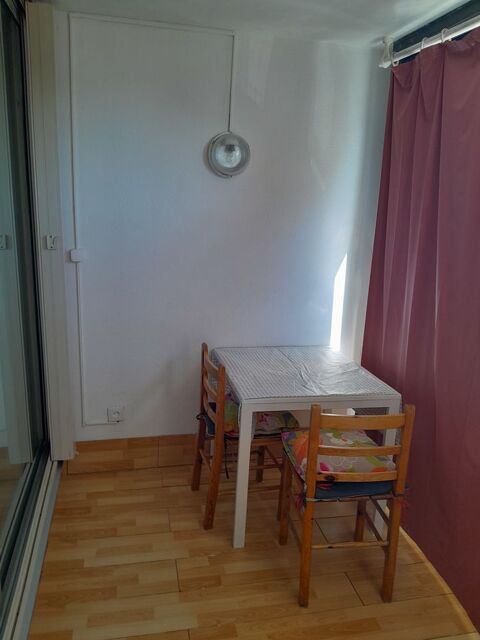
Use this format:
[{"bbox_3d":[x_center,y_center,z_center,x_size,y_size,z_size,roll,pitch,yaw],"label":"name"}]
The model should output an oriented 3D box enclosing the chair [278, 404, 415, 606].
[{"bbox_3d":[0.429,0.689,2.032,0.410,0.850,0.425,1,15,-8],"label":"chair"}]

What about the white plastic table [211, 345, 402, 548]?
[{"bbox_3d":[0.275,0.604,2.546,0.750,0.740,0.740,0,15,-12],"label":"white plastic table"}]

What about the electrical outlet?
[{"bbox_3d":[-0.693,0.528,2.669,0.083,0.083,0.036,0,15,-13],"label":"electrical outlet"}]

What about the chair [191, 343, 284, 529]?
[{"bbox_3d":[-0.001,0.556,2.454,0.425,0.850,0.410,-1,15,-16],"label":"chair"}]

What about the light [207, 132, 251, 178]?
[{"bbox_3d":[-0.043,-0.833,2.423,0.222,0.222,0.092,0,15,-13],"label":"light"}]

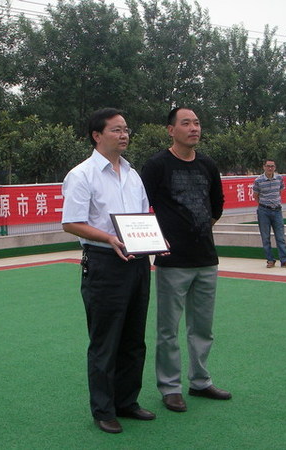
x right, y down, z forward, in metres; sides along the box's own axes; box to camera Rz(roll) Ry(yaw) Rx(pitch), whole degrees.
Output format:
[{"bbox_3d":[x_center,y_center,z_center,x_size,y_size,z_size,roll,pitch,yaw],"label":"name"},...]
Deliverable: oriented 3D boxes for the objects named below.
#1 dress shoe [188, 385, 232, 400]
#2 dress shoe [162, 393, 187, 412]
[{"bbox_3d":[0.411,1.009,4.075,0.285,0.110,0.105,-1,3,28],"label":"dress shoe"},{"bbox_3d":[0.167,1.024,3.941,0.105,0.110,0.285,-4,3,-24],"label":"dress shoe"}]

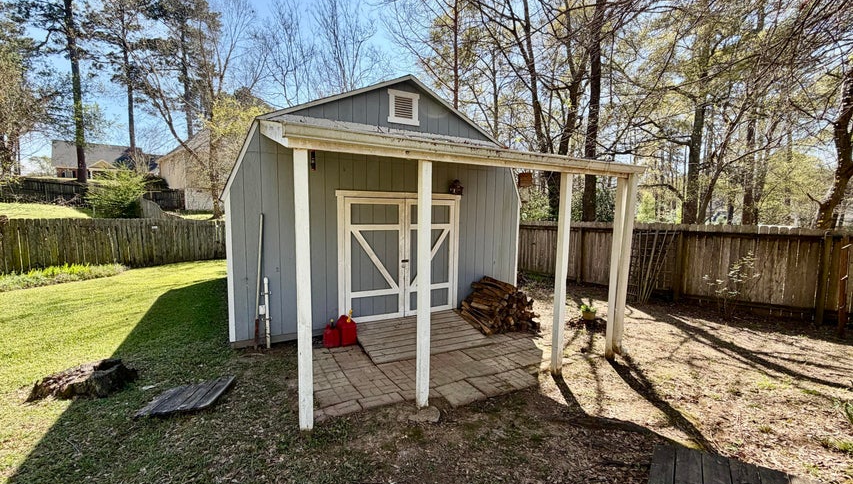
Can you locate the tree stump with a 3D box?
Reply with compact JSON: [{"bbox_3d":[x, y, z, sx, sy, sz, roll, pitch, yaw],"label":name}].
[{"bbox_3d":[-3.353,1.343,3.443,0.640,0.230,0.530,-2,6,-25],"label":"tree stump"}]

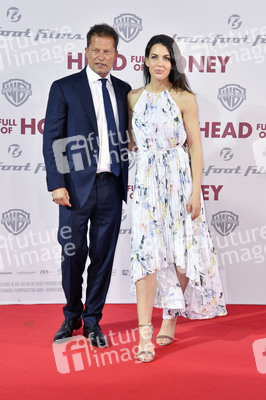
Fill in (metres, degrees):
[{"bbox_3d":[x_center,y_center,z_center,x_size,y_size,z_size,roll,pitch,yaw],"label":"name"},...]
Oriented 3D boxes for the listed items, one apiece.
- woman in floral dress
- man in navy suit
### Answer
[{"bbox_3d":[0.232,-0.021,4.766,0.550,1.750,0.470,3,11,9],"label":"woman in floral dress"},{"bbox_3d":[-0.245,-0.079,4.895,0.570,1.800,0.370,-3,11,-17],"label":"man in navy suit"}]

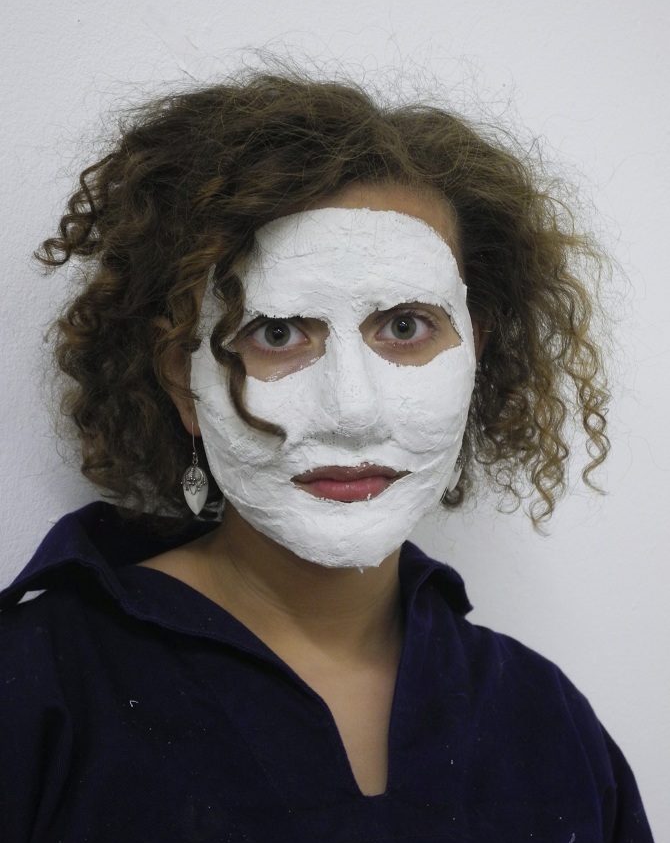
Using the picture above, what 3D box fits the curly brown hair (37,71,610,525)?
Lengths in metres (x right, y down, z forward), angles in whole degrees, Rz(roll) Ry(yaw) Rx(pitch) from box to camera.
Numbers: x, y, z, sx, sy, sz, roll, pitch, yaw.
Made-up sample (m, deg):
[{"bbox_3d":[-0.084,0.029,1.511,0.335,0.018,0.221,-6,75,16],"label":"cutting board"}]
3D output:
[{"bbox_3d":[-0.006,-0.065,0.832,0.300,0.240,0.220,-3,0,-12],"label":"curly brown hair"}]

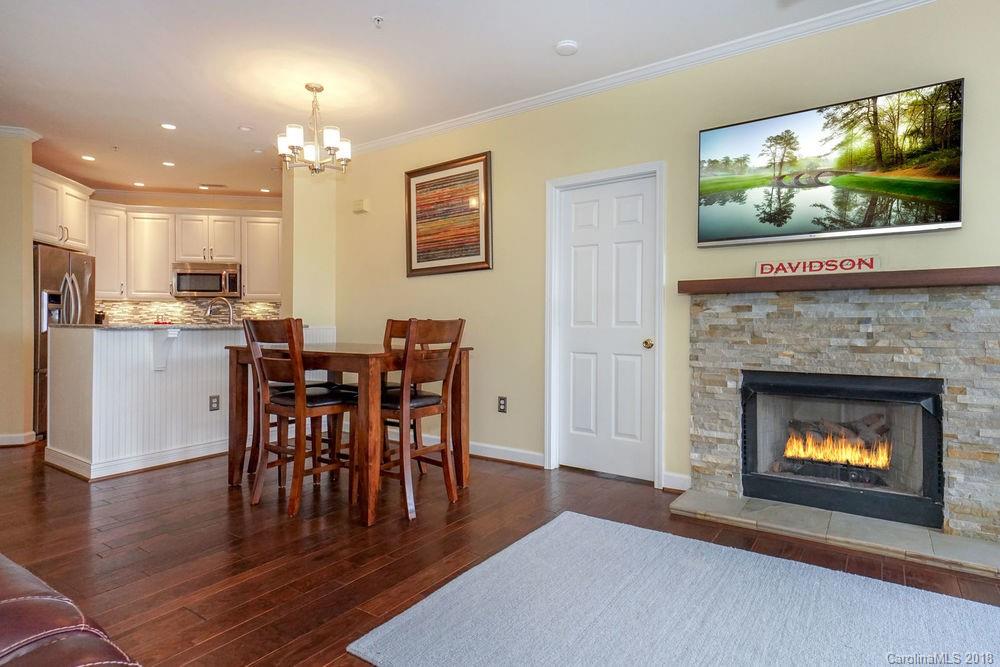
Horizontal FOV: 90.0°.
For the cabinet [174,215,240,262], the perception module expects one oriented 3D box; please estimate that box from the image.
[{"bbox_3d":[-3.589,-1.150,6.258,0.745,0.565,0.340,0,1,-11],"label":"cabinet"}]

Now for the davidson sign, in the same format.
[{"bbox_3d":[1.742,-0.365,2.773,0.585,0.110,0.025,1,1,33],"label":"davidson sign"}]

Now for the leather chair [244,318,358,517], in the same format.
[{"bbox_3d":[-1.191,0.469,3.066,0.435,1.100,0.545,1,1,33],"label":"leather chair"}]

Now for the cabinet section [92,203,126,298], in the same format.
[{"bbox_3d":[-4.550,-0.926,5.802,0.050,1.040,0.360,1,1,34],"label":"cabinet section"}]

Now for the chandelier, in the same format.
[{"bbox_3d":[-1.304,-1.423,3.516,0.530,0.610,0.530,0,1,-11],"label":"chandelier"}]

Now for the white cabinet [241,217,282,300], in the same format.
[{"bbox_3d":[-2.961,-0.914,6.237,0.480,1.030,0.050,0,1,-11],"label":"white cabinet"}]

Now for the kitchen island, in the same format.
[{"bbox_3d":[-2.594,0.470,4.463,0.860,1.050,2.007,1,1,33],"label":"kitchen island"}]

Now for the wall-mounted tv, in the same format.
[{"bbox_3d":[1.744,-0.875,2.761,1.209,0.714,0.055,1,1,33],"label":"wall-mounted tv"}]

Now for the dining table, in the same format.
[{"bbox_3d":[-1.014,0.555,3.375,1.390,0.920,0.915,1,1,33],"label":"dining table"}]

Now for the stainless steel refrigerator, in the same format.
[{"bbox_3d":[-4.551,0.088,4.860,0.740,1.785,0.880,0,1,-11],"label":"stainless steel refrigerator"}]

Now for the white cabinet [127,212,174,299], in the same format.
[{"bbox_3d":[-4.209,-0.929,6.138,0.517,1.050,0.340,0,1,-11],"label":"white cabinet"}]

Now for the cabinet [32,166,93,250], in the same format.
[{"bbox_3d":[-4.632,-1.185,4.924,0.600,0.670,0.830,0,1,-11],"label":"cabinet"}]

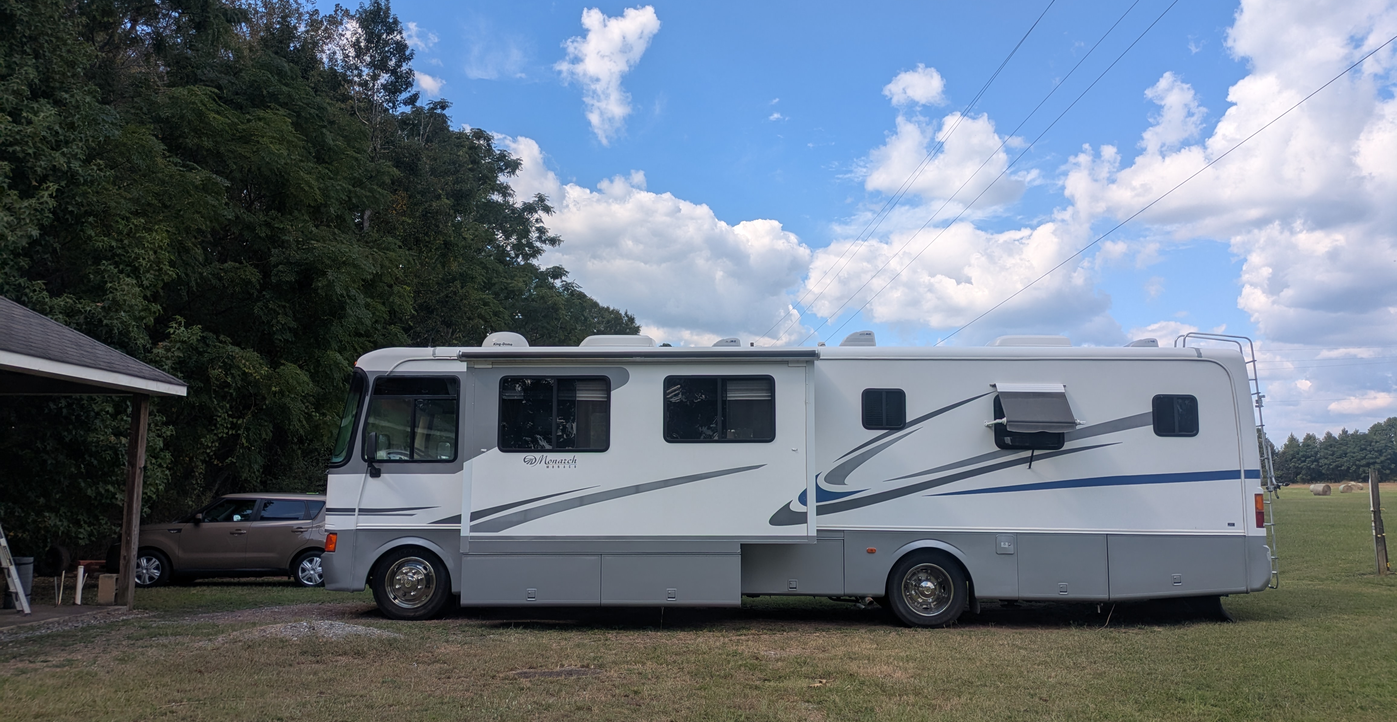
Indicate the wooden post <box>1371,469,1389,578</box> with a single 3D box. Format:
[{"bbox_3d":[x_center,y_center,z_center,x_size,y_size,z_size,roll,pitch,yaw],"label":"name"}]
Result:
[{"bbox_3d":[12.181,2.882,18.155,0.190,1.925,0.180,0,-7,0],"label":"wooden post"}]

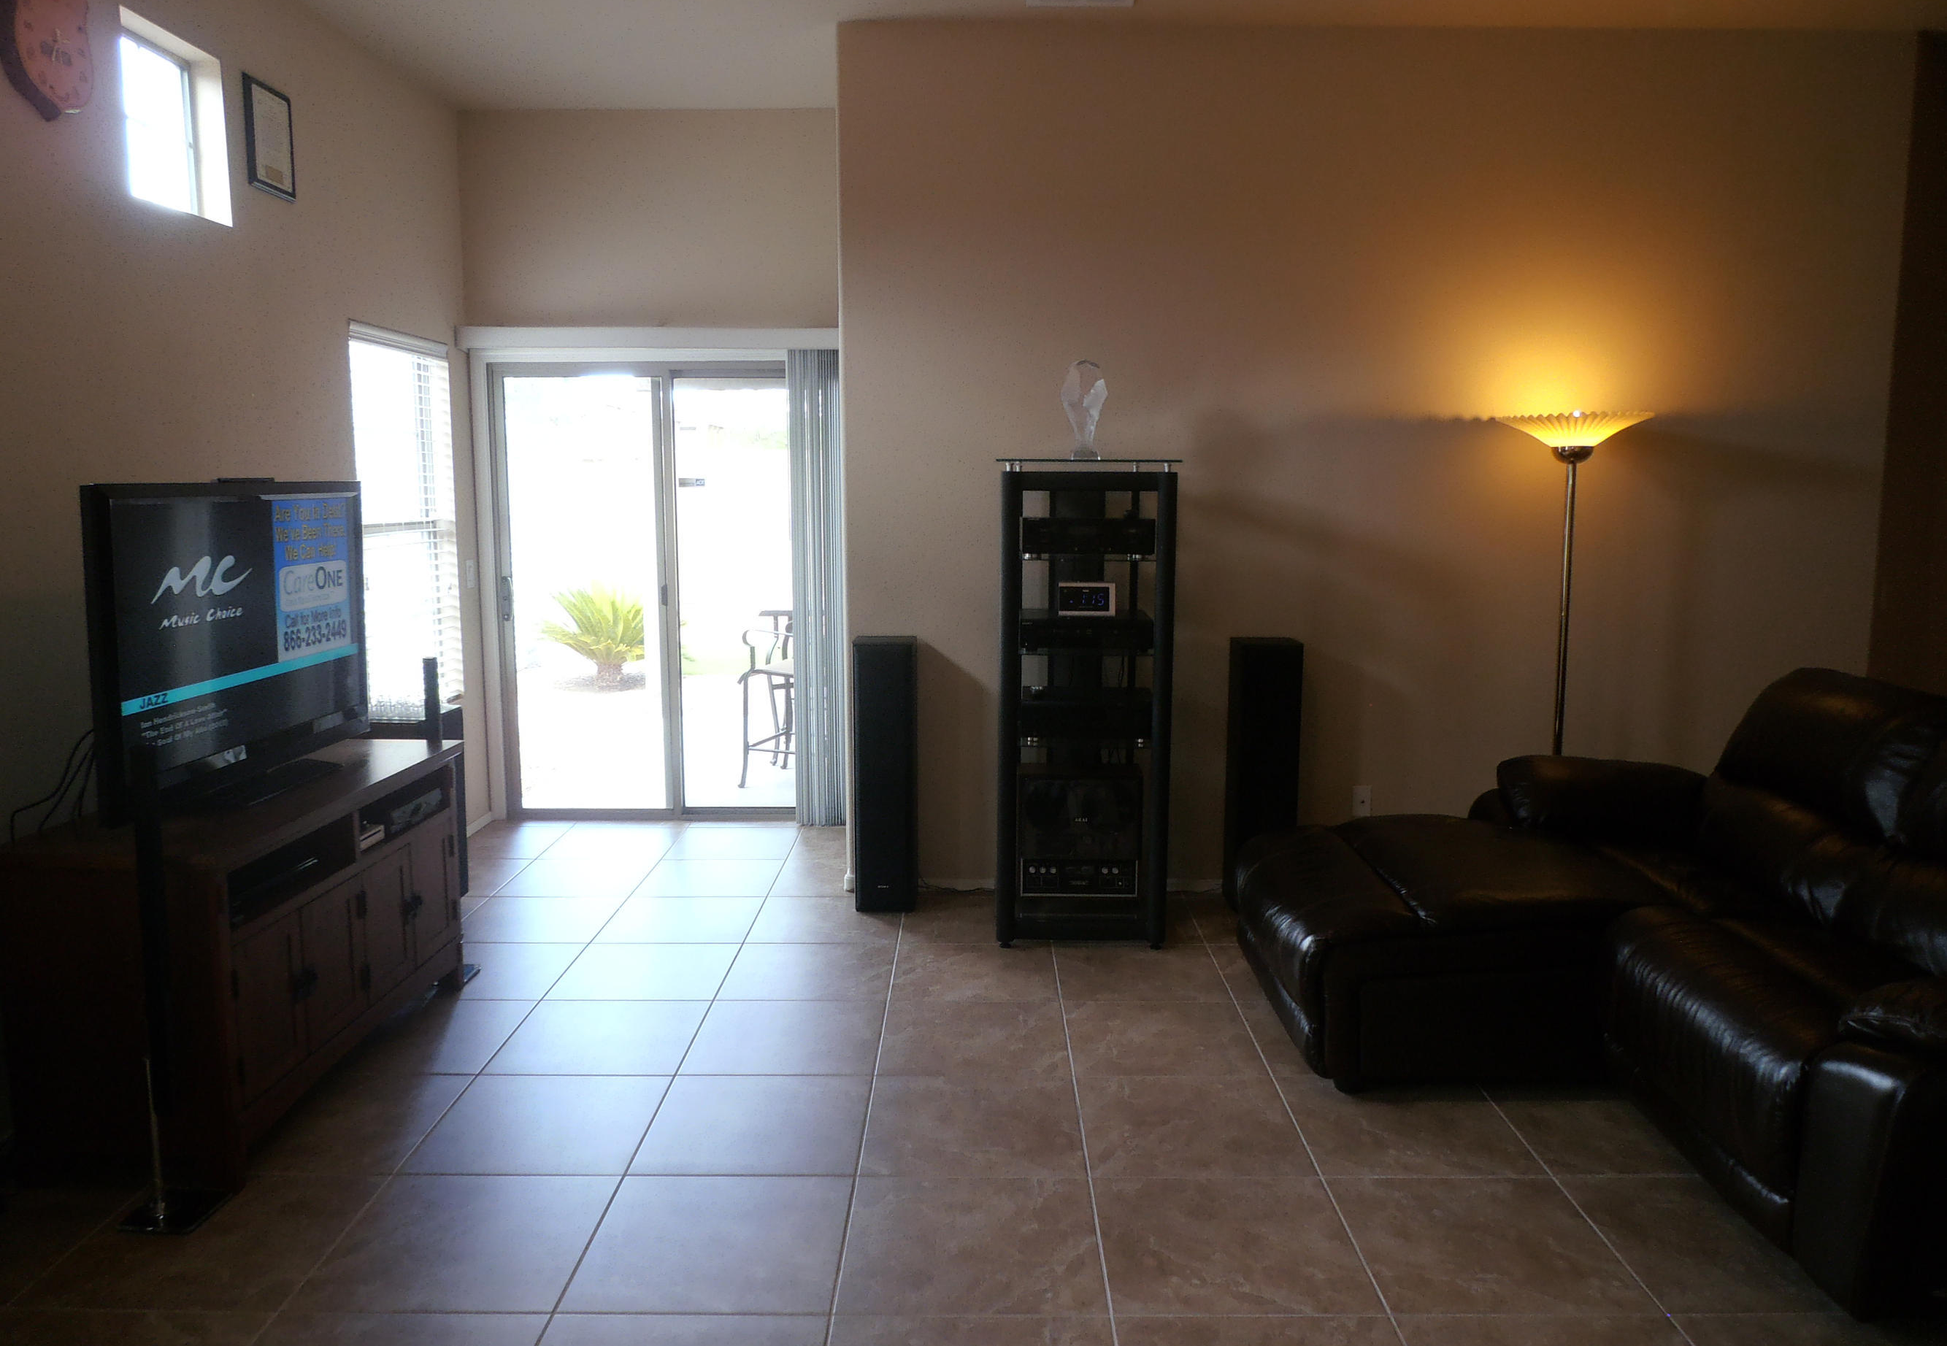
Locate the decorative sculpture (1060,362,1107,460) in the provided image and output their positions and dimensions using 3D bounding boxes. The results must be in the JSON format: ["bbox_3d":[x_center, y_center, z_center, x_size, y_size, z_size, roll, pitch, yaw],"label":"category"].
[{"bbox_3d":[0.358,-0.850,4.386,0.149,0.320,0.110,0,8,0],"label":"decorative sculpture"}]

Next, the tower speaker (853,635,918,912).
[{"bbox_3d":[-0.307,0.362,4.856,0.208,0.959,0.231,0,8,0],"label":"tower speaker"}]

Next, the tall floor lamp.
[{"bbox_3d":[1.978,0.009,4.548,0.480,1.735,0.480,0,8,0],"label":"tall floor lamp"}]

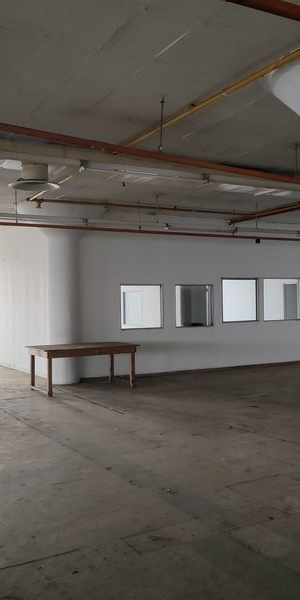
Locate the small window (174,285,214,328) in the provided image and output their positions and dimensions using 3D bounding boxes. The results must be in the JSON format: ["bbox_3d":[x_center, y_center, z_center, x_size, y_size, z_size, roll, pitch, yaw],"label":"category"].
[{"bbox_3d":[1.002,0.138,13.091,1.040,0.980,0.120,-1,0,-30],"label":"small window"}]

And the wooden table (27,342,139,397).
[{"bbox_3d":[-1.216,1.245,10.602,1.820,0.780,1.090,-1,0,-30],"label":"wooden table"}]

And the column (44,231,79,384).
[{"bbox_3d":[-1.741,0.168,11.604,0.660,2.960,0.660,-1,0,0],"label":"column"}]

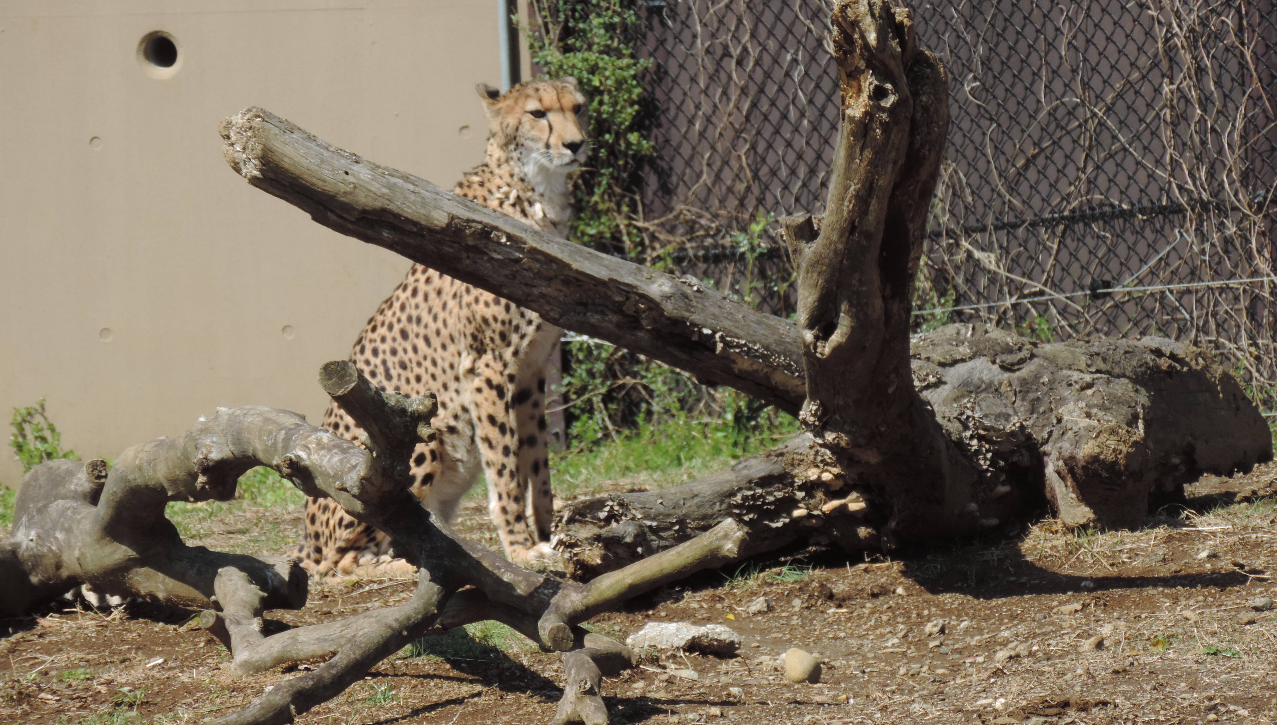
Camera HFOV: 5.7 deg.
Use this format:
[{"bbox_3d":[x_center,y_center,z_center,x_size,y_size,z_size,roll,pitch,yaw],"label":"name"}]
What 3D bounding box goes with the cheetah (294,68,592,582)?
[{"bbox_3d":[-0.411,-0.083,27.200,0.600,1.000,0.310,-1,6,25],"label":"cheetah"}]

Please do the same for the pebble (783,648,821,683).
[{"bbox_3d":[0.322,0.596,25.400,0.085,0.078,0.080,-3,5,0],"label":"pebble"}]

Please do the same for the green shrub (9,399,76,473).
[{"bbox_3d":[-1.355,0.174,29.400,0.160,0.190,0.160,-3,5,0],"label":"green shrub"}]

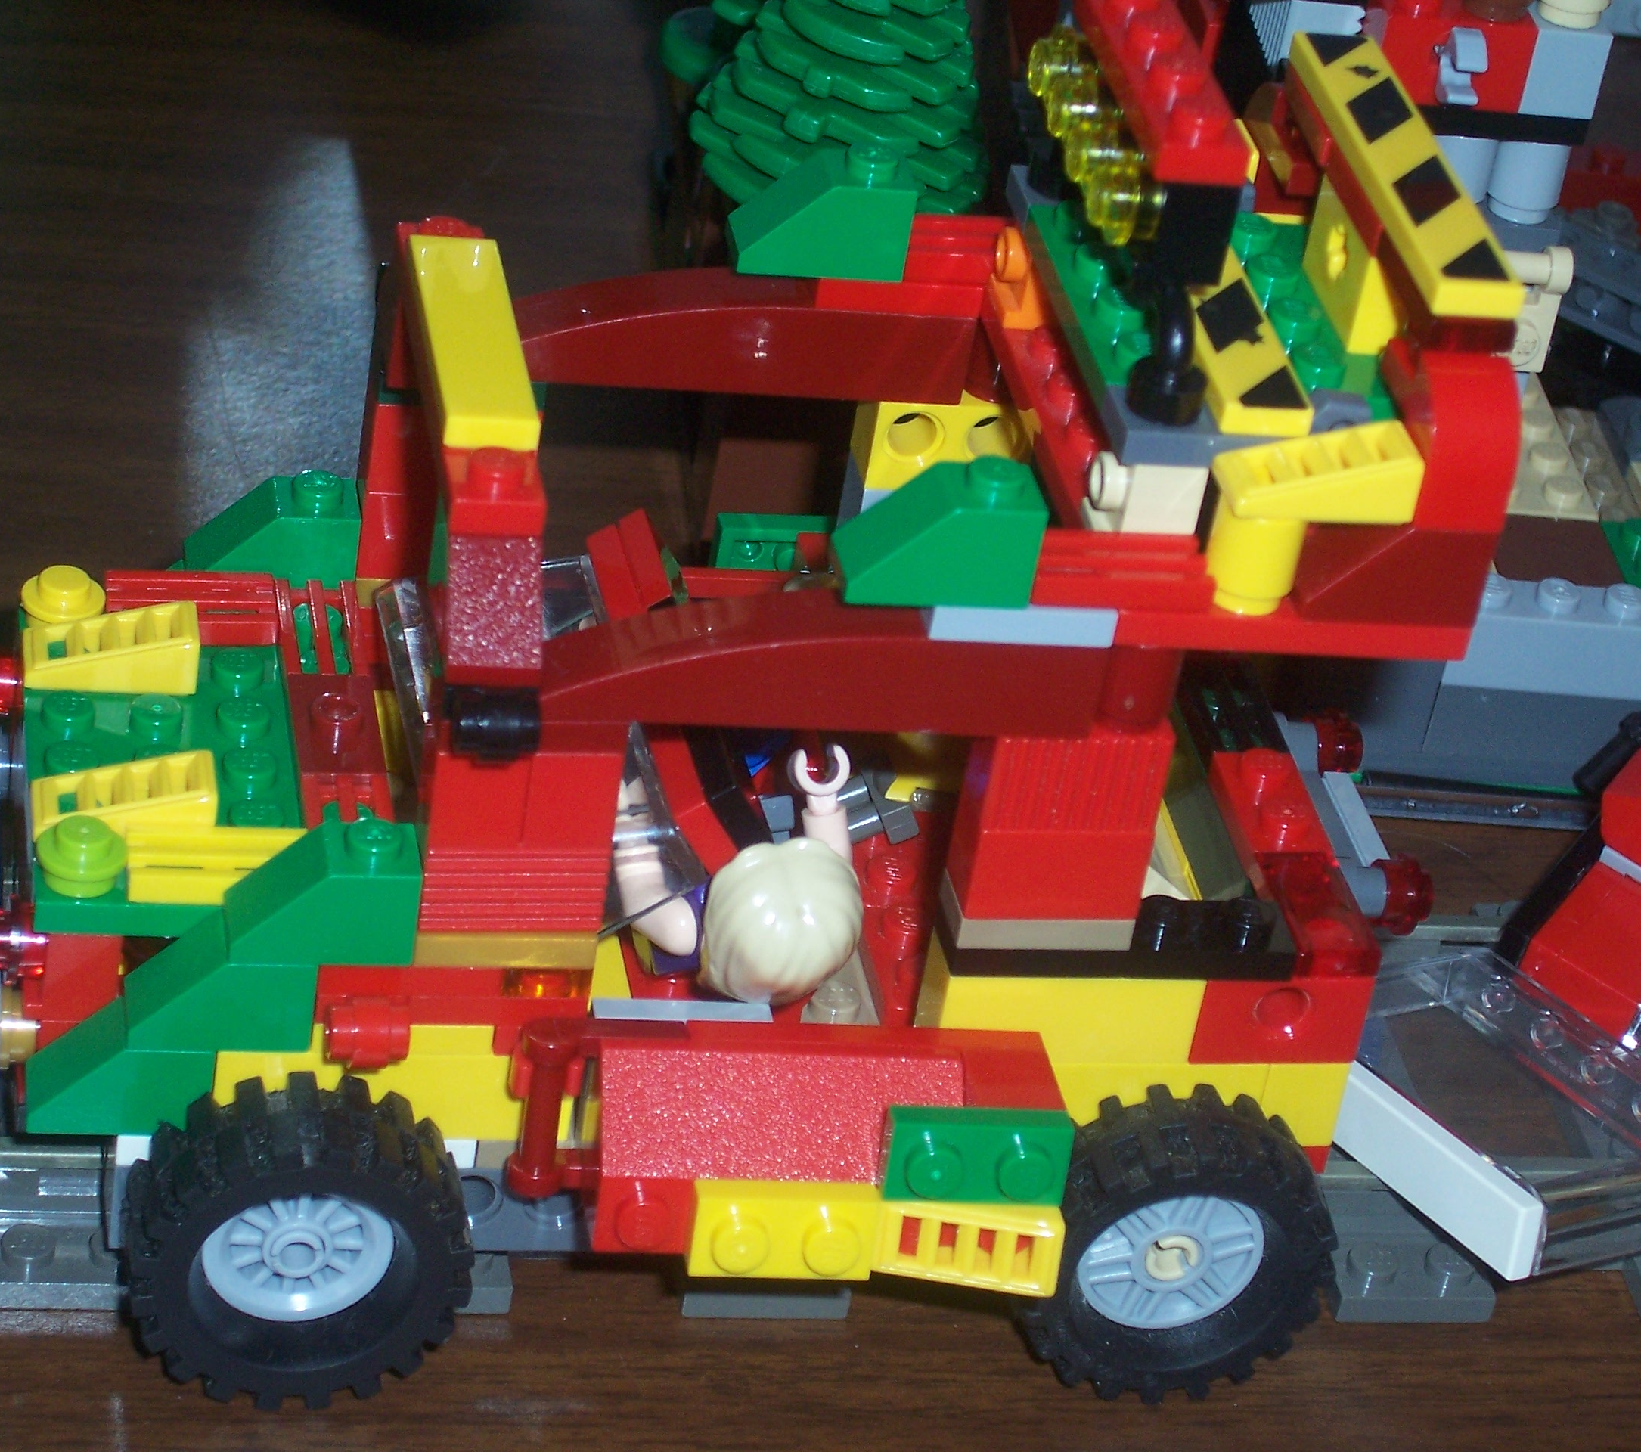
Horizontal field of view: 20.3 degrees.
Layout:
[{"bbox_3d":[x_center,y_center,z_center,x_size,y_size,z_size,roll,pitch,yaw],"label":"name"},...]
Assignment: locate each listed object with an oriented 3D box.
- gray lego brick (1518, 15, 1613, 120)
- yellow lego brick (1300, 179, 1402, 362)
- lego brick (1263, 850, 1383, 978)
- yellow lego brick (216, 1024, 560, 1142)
[{"bbox_3d":[0.077,-0.070,0.479,0.008,0.010,0.008,3,34,-11],"label":"gray lego brick"},{"bbox_3d":[0.050,-0.041,0.410,0.008,0.011,0.016,2,34,-14],"label":"yellow lego brick"},{"bbox_3d":[0.045,0.017,0.420,0.008,0.003,0.016,2,34,-13],"label":"lego brick"},{"bbox_3d":[-0.038,0.029,0.407,0.032,0.012,0.009,2,35,-13],"label":"yellow lego brick"}]

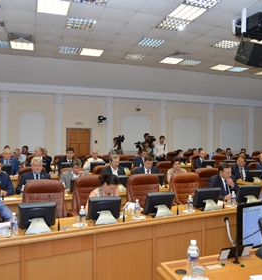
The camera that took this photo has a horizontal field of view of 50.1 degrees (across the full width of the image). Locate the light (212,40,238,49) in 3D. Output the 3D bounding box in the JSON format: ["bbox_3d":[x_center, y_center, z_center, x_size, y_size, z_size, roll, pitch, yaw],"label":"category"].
[{"bbox_3d":[2.372,-2.387,6.963,0.600,0.080,0.600,1,0,-19],"label":"light"}]

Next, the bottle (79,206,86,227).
[{"bbox_3d":[-0.530,0.820,3.040,0.066,0.220,0.066,0,0,-19],"label":"bottle"}]

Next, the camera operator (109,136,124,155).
[{"bbox_3d":[-0.520,0.750,10.100,0.500,1.680,0.550,1,0,-34],"label":"camera operator"}]

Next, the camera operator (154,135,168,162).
[{"bbox_3d":[1.020,0.735,9.450,0.520,1.740,0.360,0,0,-3],"label":"camera operator"}]

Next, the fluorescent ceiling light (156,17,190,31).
[{"bbox_3d":[0.865,-2.352,5.747,0.600,0.090,0.600,0,0,-19],"label":"fluorescent ceiling light"}]

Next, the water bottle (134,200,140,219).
[{"bbox_3d":[0.072,0.823,3.370,0.067,0.220,0.067,0,0,0],"label":"water bottle"}]

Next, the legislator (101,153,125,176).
[{"bbox_3d":[-0.330,0.960,5.420,0.540,1.320,0.700,0,0,-12],"label":"legislator"}]

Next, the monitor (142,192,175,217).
[{"bbox_3d":[0.317,0.734,3.170,0.340,0.280,0.180,0,0,-15],"label":"monitor"}]

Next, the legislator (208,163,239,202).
[{"bbox_3d":[1.340,0.970,3.980,0.560,1.280,0.750,1,0,-27],"label":"legislator"}]

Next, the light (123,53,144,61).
[{"bbox_3d":[0.088,-2.405,8.085,0.600,0.080,0.600,1,0,-19],"label":"light"}]

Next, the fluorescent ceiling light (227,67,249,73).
[{"bbox_3d":[3.488,-2.340,9.188,0.600,0.080,0.600,0,0,-19],"label":"fluorescent ceiling light"}]

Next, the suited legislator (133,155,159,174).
[{"bbox_3d":[0.300,0.970,5.180,0.550,1.340,0.750,0,0,-14],"label":"suited legislator"}]

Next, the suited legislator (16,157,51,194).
[{"bbox_3d":[-1.460,0.945,4.330,0.560,1.340,0.750,1,0,-25],"label":"suited legislator"}]

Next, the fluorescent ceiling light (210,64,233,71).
[{"bbox_3d":[2.914,-2.340,8.975,0.600,0.080,0.600,0,0,-19],"label":"fluorescent ceiling light"}]

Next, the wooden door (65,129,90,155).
[{"bbox_3d":[-1.999,0.585,10.521,0.900,2.000,0.080,1,0,-19],"label":"wooden door"}]

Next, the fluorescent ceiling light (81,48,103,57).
[{"bbox_3d":[-1.072,-2.351,7.603,0.600,0.090,0.600,0,0,-19],"label":"fluorescent ceiling light"}]

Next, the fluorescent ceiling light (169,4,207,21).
[{"bbox_3d":[1.044,-2.334,5.119,0.600,0.070,0.600,1,0,-19],"label":"fluorescent ceiling light"}]

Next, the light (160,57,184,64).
[{"bbox_3d":[1.236,-2.354,8.389,0.600,0.090,0.600,0,0,-19],"label":"light"}]

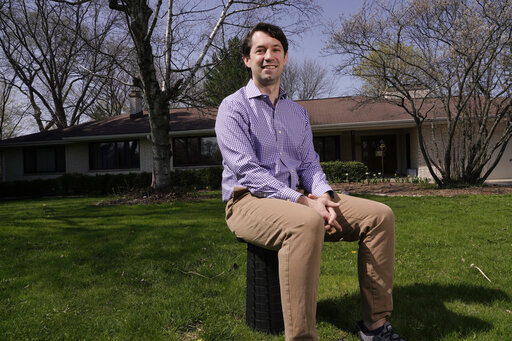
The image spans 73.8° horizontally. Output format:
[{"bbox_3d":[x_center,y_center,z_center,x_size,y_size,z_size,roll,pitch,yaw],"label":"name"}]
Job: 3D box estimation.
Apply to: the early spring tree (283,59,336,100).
[{"bbox_3d":[5.100,-6.100,40.000,7.800,14.200,7.800,-1,-1,11],"label":"early spring tree"}]

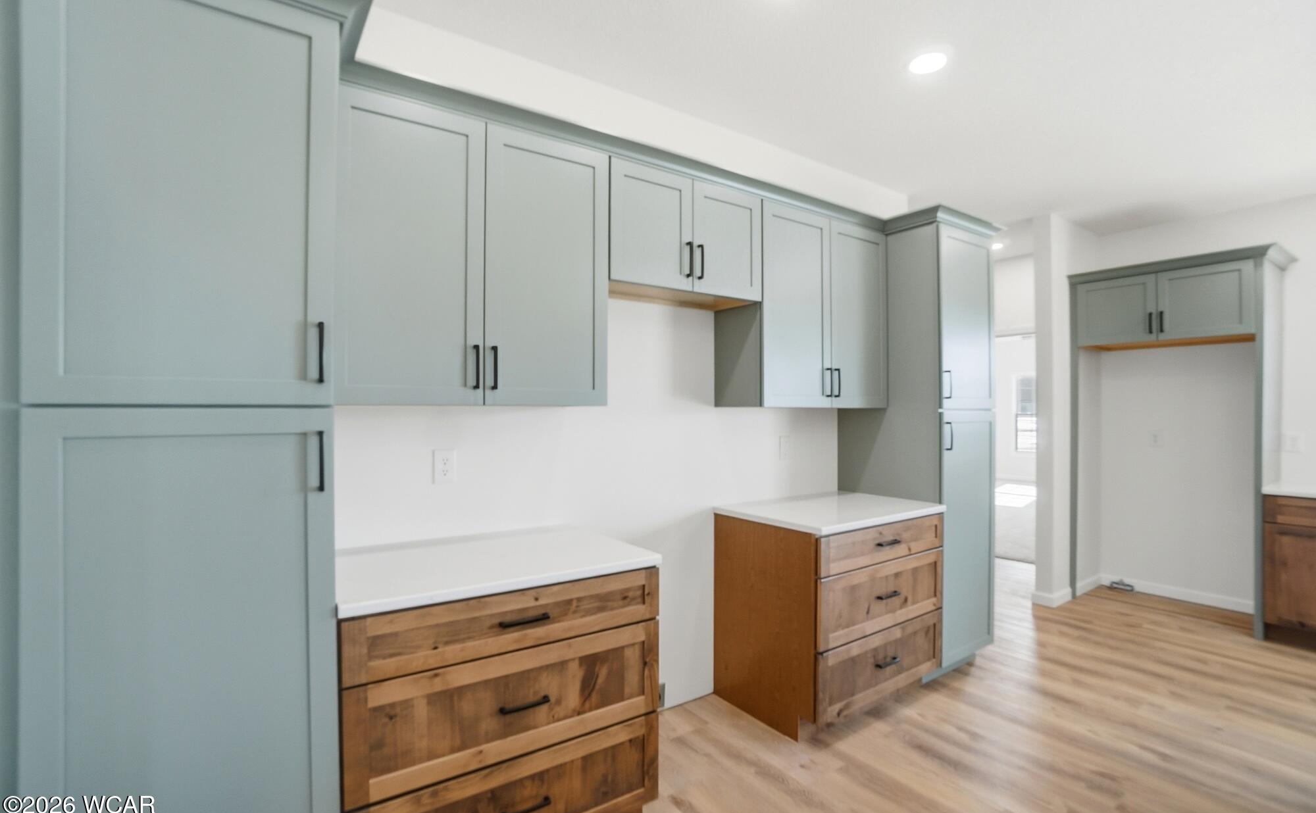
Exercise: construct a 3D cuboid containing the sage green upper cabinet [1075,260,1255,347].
[{"bbox_3d":[3.556,-0.664,3.817,0.502,0.456,0.917,0,-1,-32],"label":"sage green upper cabinet"}]

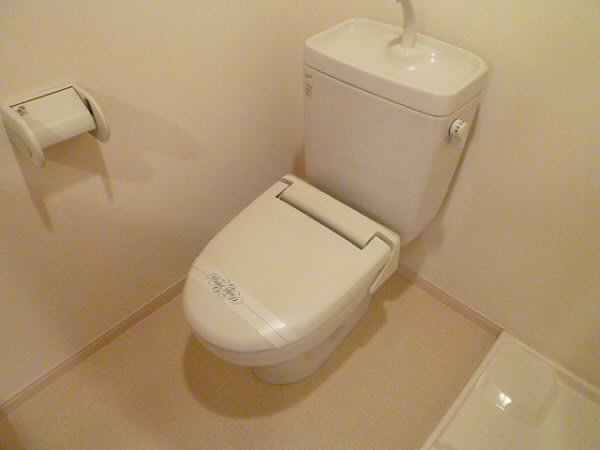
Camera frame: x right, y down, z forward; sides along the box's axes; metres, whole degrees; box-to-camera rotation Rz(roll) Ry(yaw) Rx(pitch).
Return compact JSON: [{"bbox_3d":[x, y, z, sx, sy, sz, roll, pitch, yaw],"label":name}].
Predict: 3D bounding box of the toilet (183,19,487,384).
[{"bbox_3d":[0.043,0.041,1.126,0.392,0.837,0.764,33,52,29],"label":"toilet"}]

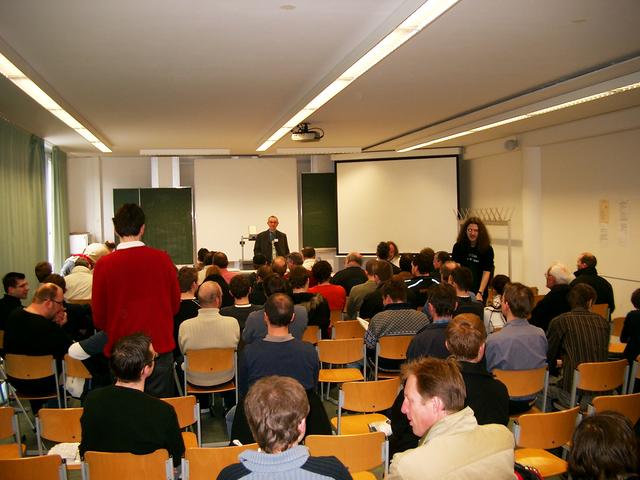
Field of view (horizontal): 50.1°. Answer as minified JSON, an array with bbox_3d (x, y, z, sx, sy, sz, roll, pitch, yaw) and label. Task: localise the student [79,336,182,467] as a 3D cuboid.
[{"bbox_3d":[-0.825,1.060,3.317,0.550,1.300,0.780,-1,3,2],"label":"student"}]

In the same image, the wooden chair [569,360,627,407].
[{"bbox_3d":[1.782,1.186,4.683,0.430,0.805,0.500,-2,3,-13],"label":"wooden chair"}]

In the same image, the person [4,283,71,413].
[{"bbox_3d":[-2.120,0.981,5.362,0.540,1.310,0.760,0,3,21],"label":"person"}]

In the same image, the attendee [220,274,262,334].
[{"bbox_3d":[-0.780,0.945,6.746,0.500,1.290,0.780,-2,3,-9],"label":"attendee"}]

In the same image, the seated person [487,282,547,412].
[{"bbox_3d":[1.195,0.954,4.889,0.500,1.350,0.780,-2,3,-13],"label":"seated person"}]

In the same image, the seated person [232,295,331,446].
[{"bbox_3d":[-0.278,0.991,4.454,0.550,1.340,0.820,-2,3,-11],"label":"seated person"}]

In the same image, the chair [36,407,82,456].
[{"bbox_3d":[-1.383,1.323,4.046,0.430,0.800,0.500,-2,3,-8],"label":"chair"}]

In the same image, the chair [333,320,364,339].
[{"bbox_3d":[0.272,1.166,6.789,0.430,0.800,0.500,-2,3,-13],"label":"chair"}]

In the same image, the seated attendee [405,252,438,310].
[{"bbox_3d":[1.068,0.802,7.940,0.500,1.390,0.780,-2,3,-11],"label":"seated attendee"}]

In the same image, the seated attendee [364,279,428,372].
[{"bbox_3d":[0.614,0.945,6.053,0.550,1.240,0.850,-2,3,-11],"label":"seated attendee"}]

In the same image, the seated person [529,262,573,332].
[{"bbox_3d":[2.125,0.856,6.335,0.520,1.310,0.800,-3,3,-29],"label":"seated person"}]

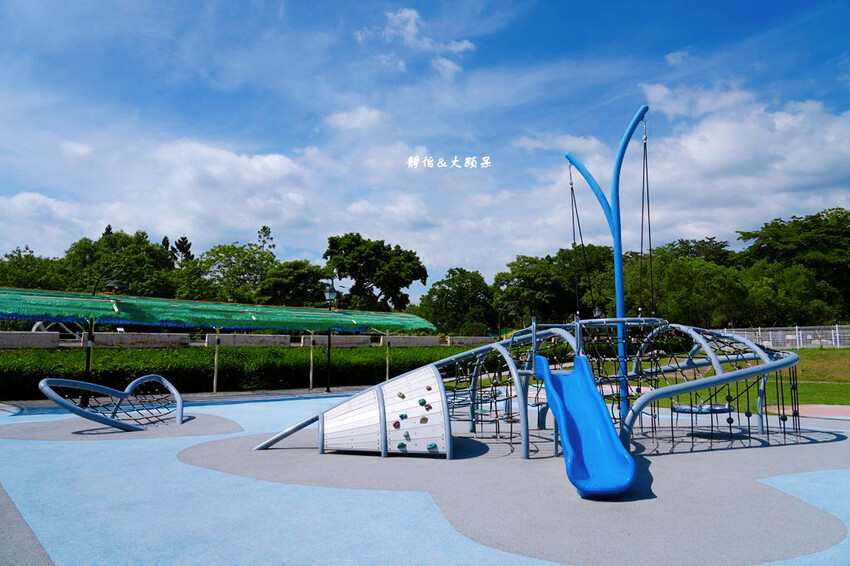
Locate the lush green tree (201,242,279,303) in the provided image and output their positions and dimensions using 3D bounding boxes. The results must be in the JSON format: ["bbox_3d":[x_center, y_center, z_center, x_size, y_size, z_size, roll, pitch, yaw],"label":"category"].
[{"bbox_3d":[-14.643,1.680,44.090,6.600,9.810,6.600,2,-7,-18],"label":"lush green tree"}]

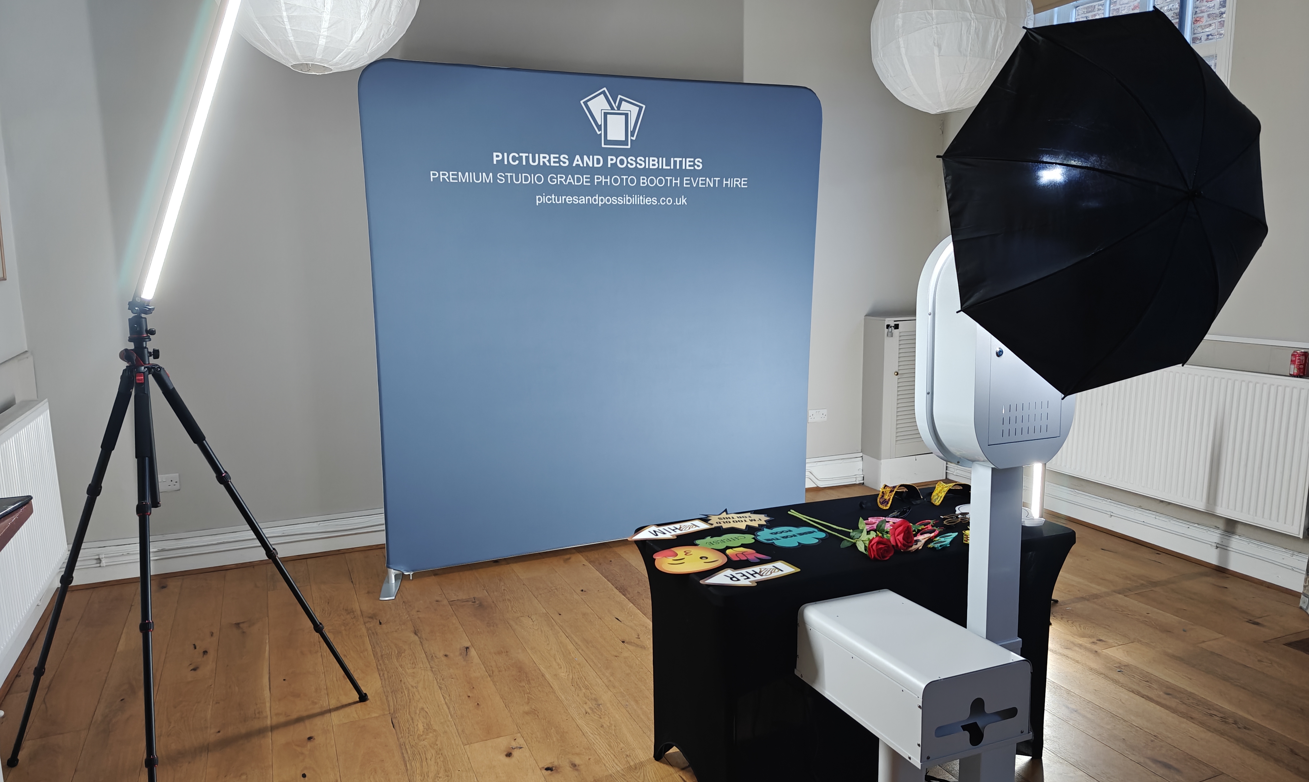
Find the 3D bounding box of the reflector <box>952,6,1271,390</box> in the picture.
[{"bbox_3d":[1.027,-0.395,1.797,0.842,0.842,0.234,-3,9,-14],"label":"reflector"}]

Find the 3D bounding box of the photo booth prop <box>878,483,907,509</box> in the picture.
[{"bbox_3d":[0.818,0.341,2.891,0.165,0.062,0.068,-6,10,-29],"label":"photo booth prop"}]

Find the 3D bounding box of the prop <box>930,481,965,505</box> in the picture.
[{"bbox_3d":[0.991,0.334,2.924,0.170,0.061,0.070,-6,10,-29],"label":"prop"}]

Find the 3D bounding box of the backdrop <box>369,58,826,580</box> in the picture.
[{"bbox_3d":[-0.211,-0.396,4.636,2.447,2.471,0.060,-4,9,-22],"label":"backdrop"}]

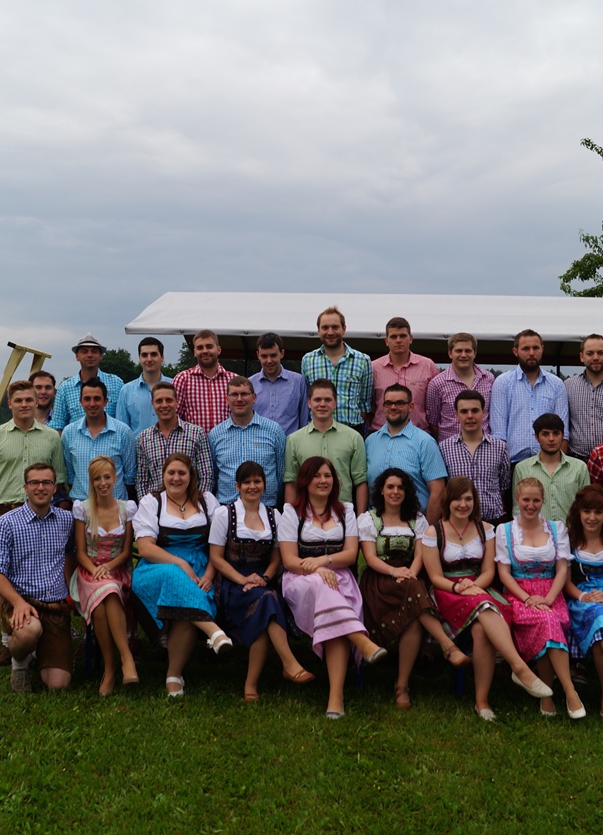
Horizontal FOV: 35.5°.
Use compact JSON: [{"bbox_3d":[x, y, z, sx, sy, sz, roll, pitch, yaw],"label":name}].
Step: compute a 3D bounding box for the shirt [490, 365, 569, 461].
[{"bbox_3d":[1.503,-0.020,6.200,0.520,0.660,0.310,1,1,12],"label":"shirt"}]

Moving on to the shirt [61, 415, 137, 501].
[{"bbox_3d":[-1.299,0.272,6.020,0.500,0.620,0.300,1,1,-7],"label":"shirt"}]

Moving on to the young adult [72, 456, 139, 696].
[{"bbox_3d":[-1.177,0.904,5.650,0.420,1.321,0.750,1,0,-6],"label":"young adult"}]

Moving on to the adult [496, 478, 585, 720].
[{"bbox_3d":[1.343,0.966,5.330,0.500,1.213,0.800,1,1,4],"label":"adult"}]

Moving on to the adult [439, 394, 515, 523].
[{"bbox_3d":[1.108,0.720,6.092,0.500,1.790,0.340,1,1,10],"label":"adult"}]

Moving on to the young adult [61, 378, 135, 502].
[{"bbox_3d":[-1.422,0.652,6.362,0.510,1.830,0.340,1,1,1],"label":"young adult"}]

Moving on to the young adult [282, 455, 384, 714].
[{"bbox_3d":[0.182,0.914,5.360,0.580,1.365,0.820,1,0,-3],"label":"young adult"}]

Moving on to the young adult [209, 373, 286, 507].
[{"bbox_3d":[-0.356,0.658,6.080,0.510,1.844,0.330,1,0,0],"label":"young adult"}]

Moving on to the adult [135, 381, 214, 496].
[{"bbox_3d":[-0.830,0.670,6.150,0.520,1.810,0.340,1,1,0],"label":"adult"}]

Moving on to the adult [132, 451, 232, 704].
[{"bbox_3d":[-0.708,0.874,5.550,0.600,1.314,0.850,1,1,-9],"label":"adult"}]

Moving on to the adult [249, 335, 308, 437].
[{"bbox_3d":[-0.167,0.282,6.530,0.500,1.739,0.320,1,0,2],"label":"adult"}]

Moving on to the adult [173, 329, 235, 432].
[{"bbox_3d":[-0.641,0.303,6.350,0.520,1.780,0.340,1,1,-3],"label":"adult"}]

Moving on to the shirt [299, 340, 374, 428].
[{"bbox_3d":[0.247,-0.222,6.554,0.530,0.600,0.300,1,1,7],"label":"shirt"}]

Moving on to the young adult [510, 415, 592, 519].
[{"bbox_3d":[1.563,0.797,5.880,0.500,1.656,0.320,1,0,9],"label":"young adult"}]

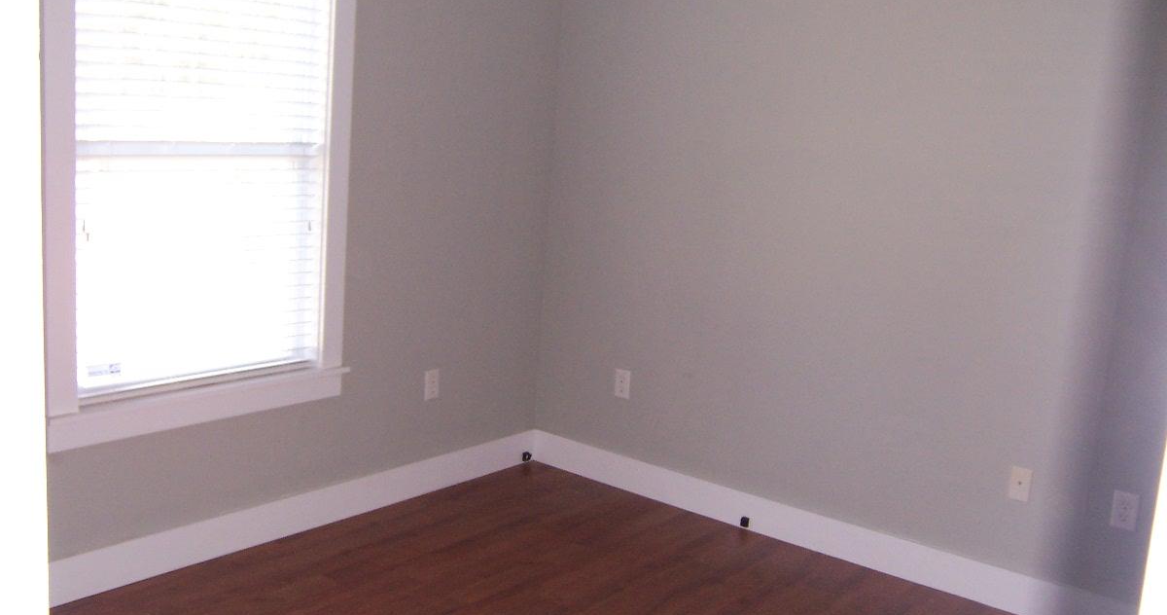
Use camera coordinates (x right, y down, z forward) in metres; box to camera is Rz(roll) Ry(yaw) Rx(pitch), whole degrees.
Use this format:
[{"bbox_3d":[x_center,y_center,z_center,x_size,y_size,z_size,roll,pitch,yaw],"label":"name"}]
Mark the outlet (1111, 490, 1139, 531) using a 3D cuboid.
[{"bbox_3d":[1.638,0.618,3.369,0.070,0.114,0.010,12,13,37],"label":"outlet"}]

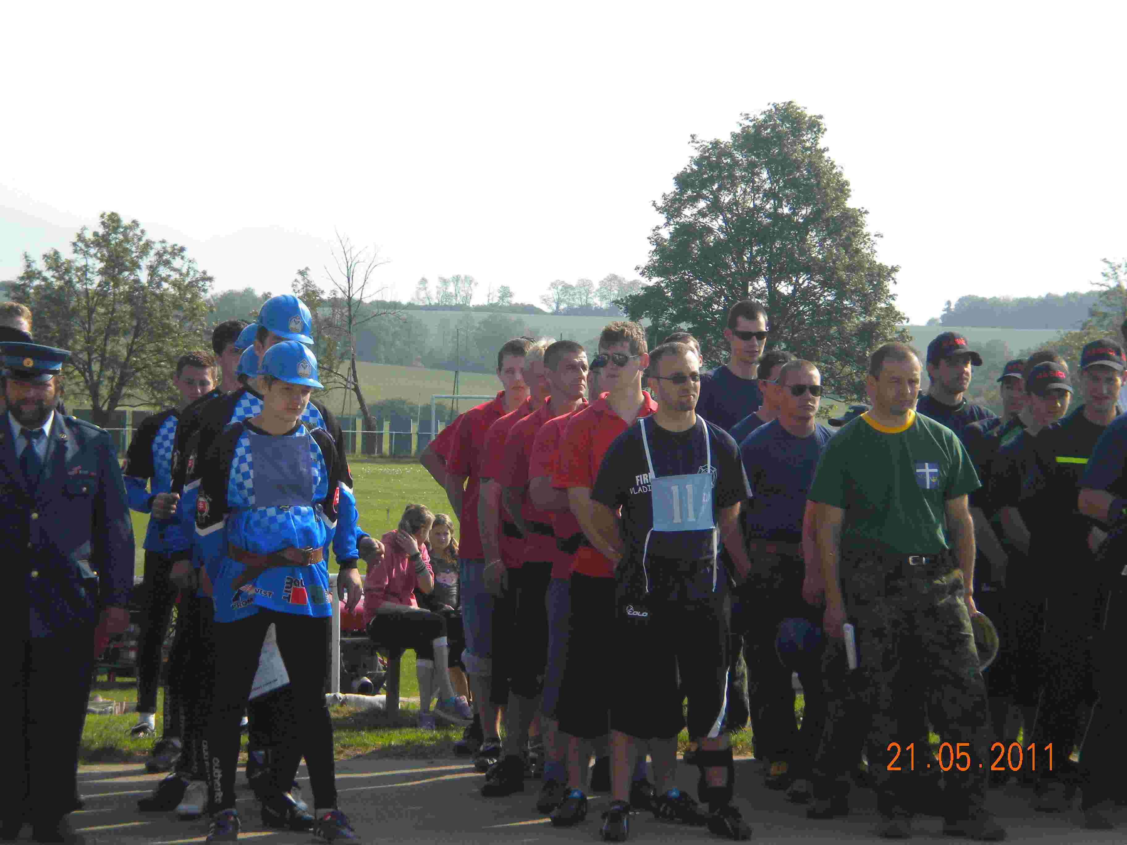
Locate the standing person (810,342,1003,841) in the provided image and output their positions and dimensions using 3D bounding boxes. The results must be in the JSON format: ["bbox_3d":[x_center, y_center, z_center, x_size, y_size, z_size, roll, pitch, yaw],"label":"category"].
[{"bbox_3d":[1.229,0.603,12.350,0.660,1.780,0.420,0,1,-20],"label":"standing person"}]

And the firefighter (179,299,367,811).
[{"bbox_3d":[-1.074,0.490,12.650,0.660,1.910,0.420,0,0,-18],"label":"firefighter"}]

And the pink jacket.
[{"bbox_3d":[-0.815,0.755,16.700,0.360,0.460,0.400,0,0,41],"label":"pink jacket"}]

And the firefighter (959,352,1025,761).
[{"bbox_3d":[2.011,0.595,15.150,0.520,1.770,0.340,0,0,-3],"label":"firefighter"}]

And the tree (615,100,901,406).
[{"bbox_3d":[7.500,-5.390,128.000,10.700,13.300,10.200,0,0,0],"label":"tree"}]

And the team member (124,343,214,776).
[{"bbox_3d":[-1.712,0.542,15.300,0.600,1.750,0.400,0,1,-17],"label":"team member"}]

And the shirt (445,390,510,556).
[{"bbox_3d":[-0.257,0.231,14.800,0.500,0.730,0.320,0,0,-15],"label":"shirt"}]

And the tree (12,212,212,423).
[{"bbox_3d":[-16.896,-3.313,128.000,7.400,9.200,7.000,0,0,0],"label":"tree"}]

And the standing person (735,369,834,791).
[{"bbox_3d":[0.875,0.609,13.400,0.500,1.730,0.340,0,0,-20],"label":"standing person"}]

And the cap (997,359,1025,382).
[{"bbox_3d":[1.998,-0.229,15.050,0.180,0.130,0.260,0,0,23],"label":"cap"}]

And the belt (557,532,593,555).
[{"bbox_3d":[0.141,0.455,12.850,0.370,0.090,0.280,0,0,-15],"label":"belt"}]

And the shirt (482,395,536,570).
[{"bbox_3d":[-0.078,0.243,14.000,0.550,0.690,0.310,0,1,-21],"label":"shirt"}]

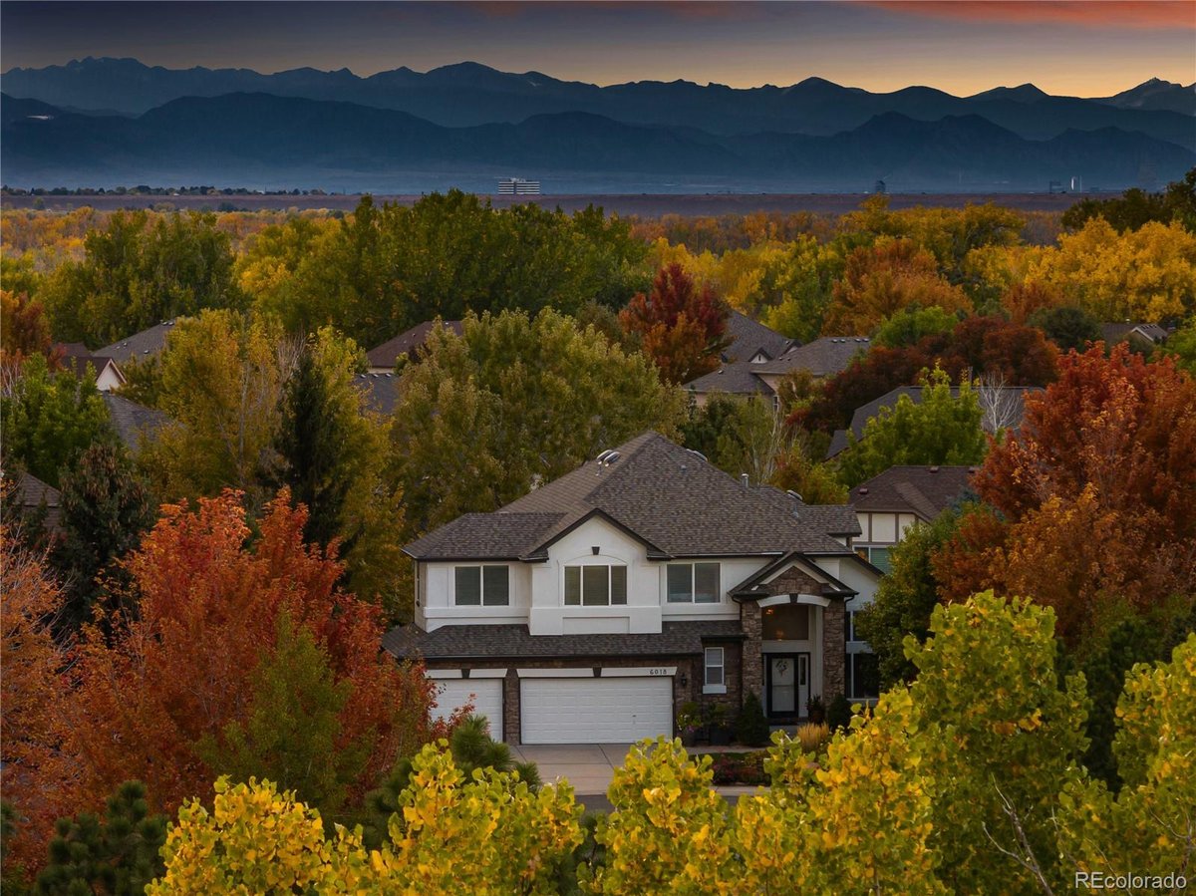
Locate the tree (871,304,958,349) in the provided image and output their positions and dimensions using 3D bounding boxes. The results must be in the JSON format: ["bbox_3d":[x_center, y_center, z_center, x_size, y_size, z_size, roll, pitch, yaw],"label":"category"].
[{"bbox_3d":[17.221,-2.156,312.000,5.400,11.420,5.400,0,3,0],"label":"tree"}]

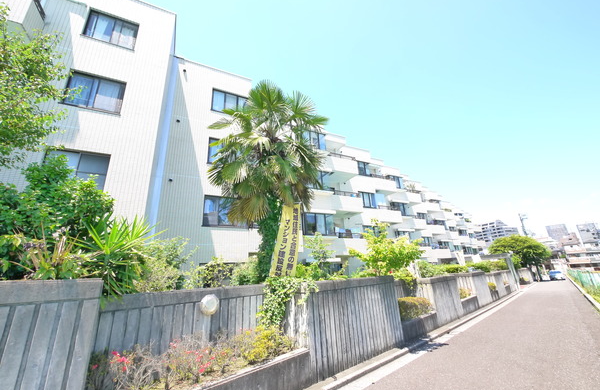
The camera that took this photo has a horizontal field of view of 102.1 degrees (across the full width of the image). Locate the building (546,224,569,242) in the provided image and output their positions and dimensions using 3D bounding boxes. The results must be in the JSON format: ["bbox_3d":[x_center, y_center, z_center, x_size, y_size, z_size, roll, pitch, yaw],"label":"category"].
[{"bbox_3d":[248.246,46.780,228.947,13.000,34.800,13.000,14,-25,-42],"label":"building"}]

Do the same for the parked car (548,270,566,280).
[{"bbox_3d":[42.886,13.365,40.575,4.200,1.470,1.720,14,-25,-42],"label":"parked car"}]

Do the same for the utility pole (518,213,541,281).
[{"bbox_3d":[39.120,8.746,40.753,0.500,10.800,1.200,14,-25,-42],"label":"utility pole"}]

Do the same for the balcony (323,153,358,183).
[{"bbox_3d":[2.532,-1.893,17.382,2.850,1.250,1.700,6,-20,-26],"label":"balcony"}]

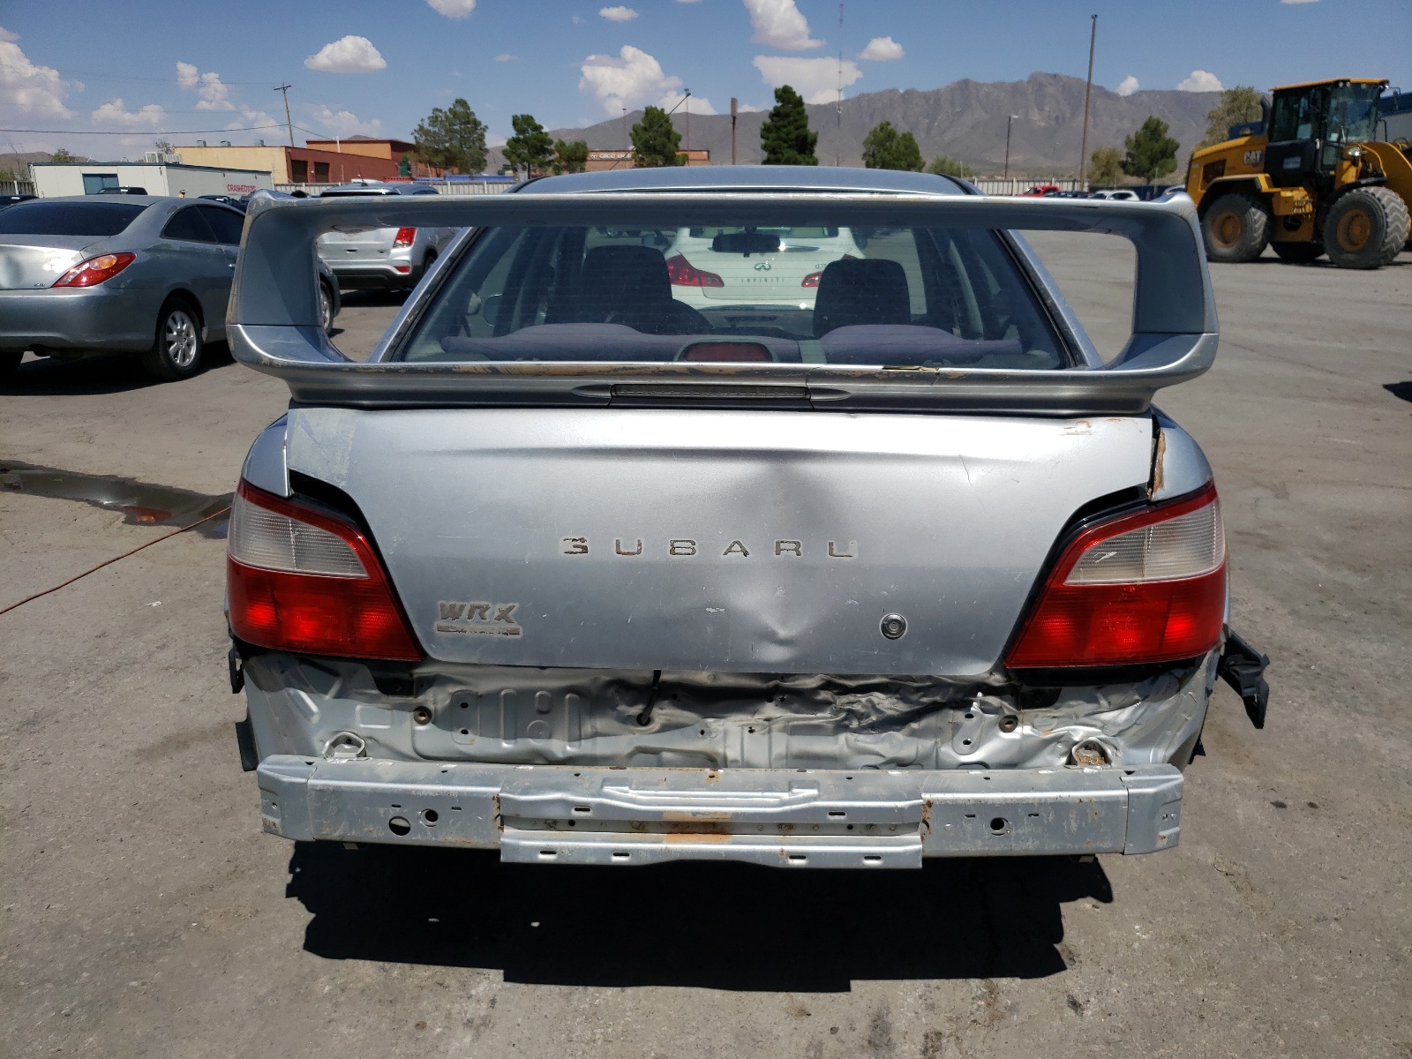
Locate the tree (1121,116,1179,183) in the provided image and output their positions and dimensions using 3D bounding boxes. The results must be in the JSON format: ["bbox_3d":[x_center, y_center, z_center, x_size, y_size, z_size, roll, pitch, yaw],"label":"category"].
[{"bbox_3d":[46.616,-39.236,111.535,6.031,7.872,5.729,-1,18,0],"label":"tree"}]

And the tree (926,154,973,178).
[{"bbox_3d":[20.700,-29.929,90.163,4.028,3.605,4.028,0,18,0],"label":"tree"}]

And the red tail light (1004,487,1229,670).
[{"bbox_3d":[0.661,0.068,1.722,0.370,0.265,0.190,-2,18,-3],"label":"red tail light"}]

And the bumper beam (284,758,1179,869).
[{"bbox_3d":[0.018,0.430,1.709,1.440,0.140,0.140,1,18,2],"label":"bumper beam"}]

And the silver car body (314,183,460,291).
[{"bbox_3d":[-4.670,-4.407,16.126,1.775,1.660,4.250,0,18,1],"label":"silver car body"}]

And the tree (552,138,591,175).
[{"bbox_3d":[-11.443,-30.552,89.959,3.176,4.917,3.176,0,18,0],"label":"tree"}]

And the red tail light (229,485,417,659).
[{"bbox_3d":[-0.578,0.043,1.683,0.320,0.250,0.200,1,18,2],"label":"red tail light"}]

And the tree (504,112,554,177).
[{"bbox_3d":[-14.887,-31.457,89.663,4.373,6.821,4.373,0,18,0],"label":"tree"}]

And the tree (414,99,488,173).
[{"bbox_3d":[-23.288,-34.372,97.034,6.925,9.360,6.579,-1,18,0],"label":"tree"}]

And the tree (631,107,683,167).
[{"bbox_3d":[-4.089,-31.742,89.570,4.368,7.421,4.368,0,18,0],"label":"tree"}]

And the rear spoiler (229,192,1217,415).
[{"bbox_3d":[0.026,-0.359,1.661,1.400,0.320,0.320,1,18,2],"label":"rear spoiler"}]

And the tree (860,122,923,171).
[{"bbox_3d":[18.615,-36.765,105.905,6.148,7.365,5.841,-1,18,0],"label":"tree"}]

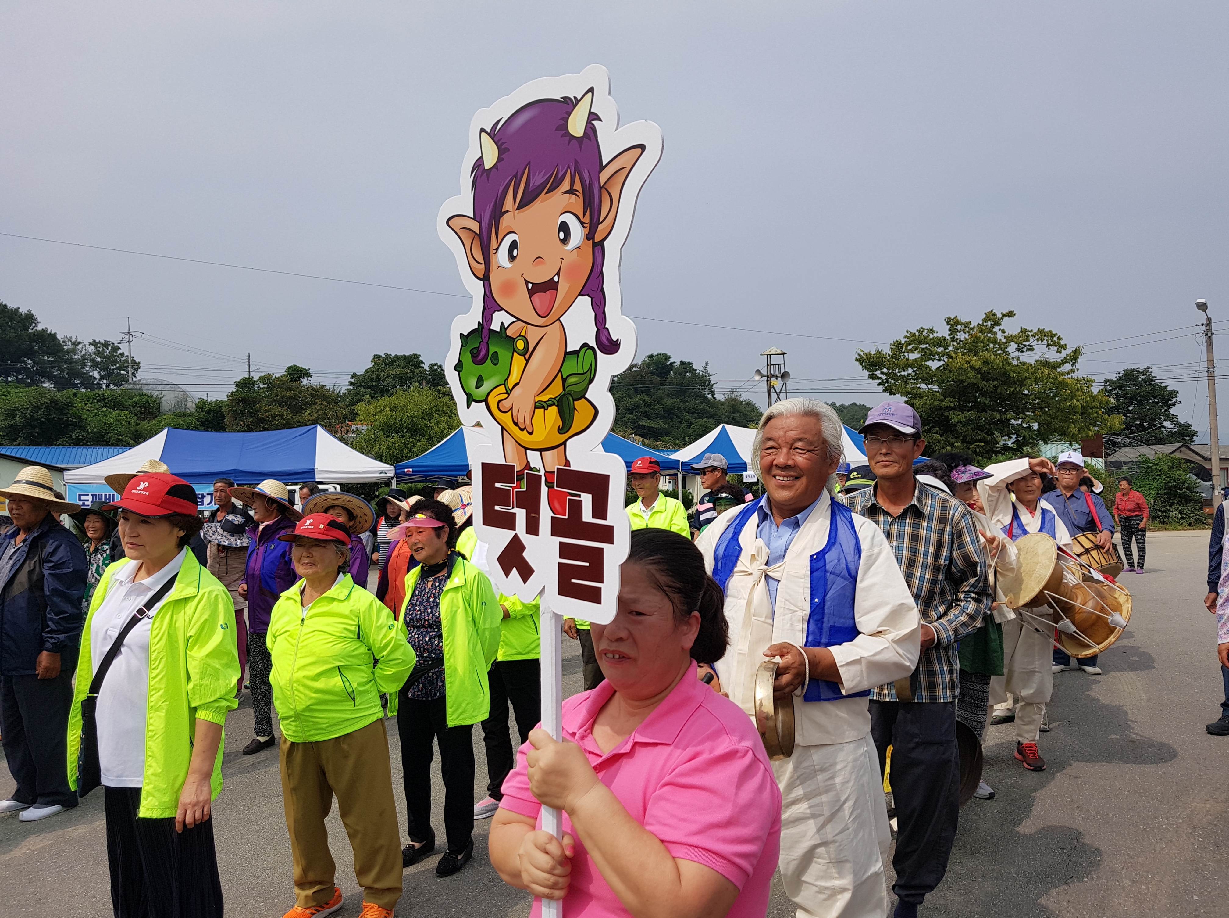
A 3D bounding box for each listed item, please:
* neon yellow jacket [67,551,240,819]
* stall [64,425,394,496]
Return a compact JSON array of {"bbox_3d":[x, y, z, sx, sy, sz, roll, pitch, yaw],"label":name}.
[{"bbox_3d":[-1.312,0.636,2.630,0.500,0.710,0.350,-2,-2,20],"label":"neon yellow jacket"},{"bbox_3d":[-7.731,0.843,19.487,6.000,3.050,3.000,-1,-2,-13],"label":"stall"}]

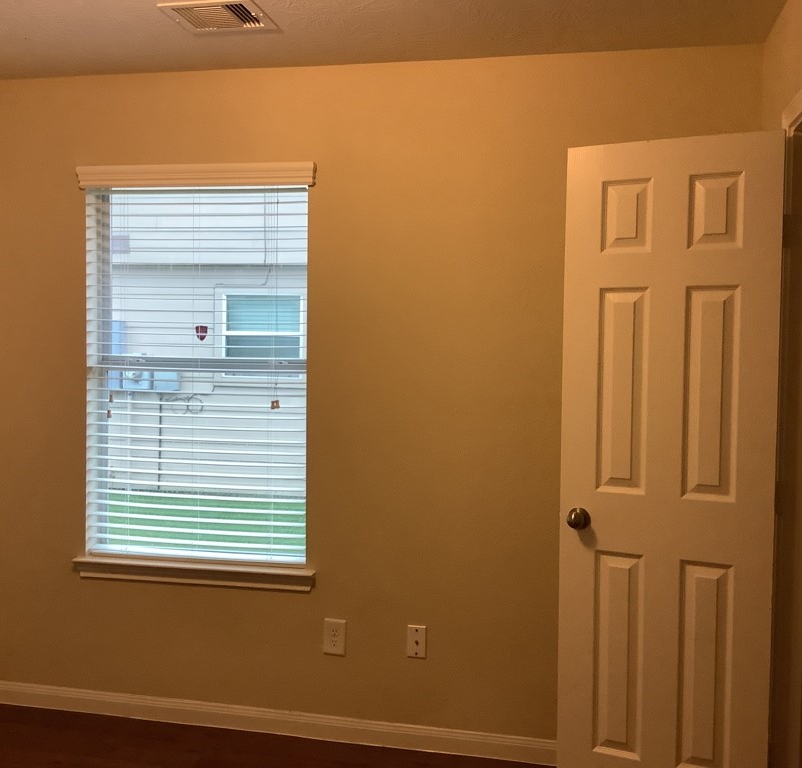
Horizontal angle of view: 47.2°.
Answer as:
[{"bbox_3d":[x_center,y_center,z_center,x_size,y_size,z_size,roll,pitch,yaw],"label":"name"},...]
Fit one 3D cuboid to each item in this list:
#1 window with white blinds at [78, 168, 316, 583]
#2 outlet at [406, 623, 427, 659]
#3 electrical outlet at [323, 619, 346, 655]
[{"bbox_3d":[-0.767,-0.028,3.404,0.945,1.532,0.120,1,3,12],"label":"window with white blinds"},{"bbox_3d":[0.057,0.913,3.240,0.068,0.116,0.009,1,3,12],"label":"outlet"},{"bbox_3d":[-0.238,0.915,3.305,0.079,0.129,0.009,1,3,12],"label":"electrical outlet"}]

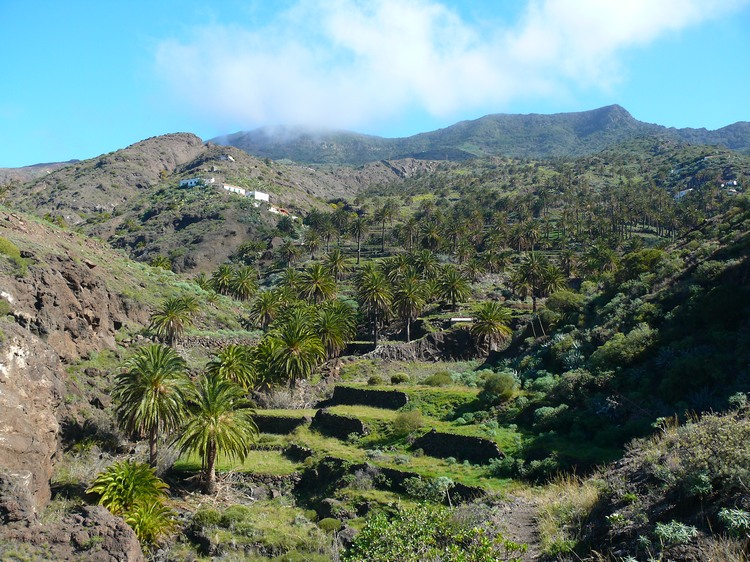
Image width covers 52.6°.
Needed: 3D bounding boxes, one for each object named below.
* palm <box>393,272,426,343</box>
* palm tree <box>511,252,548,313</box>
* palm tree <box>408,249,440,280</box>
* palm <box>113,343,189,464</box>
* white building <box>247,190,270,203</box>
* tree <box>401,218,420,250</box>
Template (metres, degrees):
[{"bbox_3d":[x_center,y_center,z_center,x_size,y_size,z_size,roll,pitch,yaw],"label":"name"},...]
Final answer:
[{"bbox_3d":[6.460,5.150,142.000,6.370,12.740,6.370,0,3,0],"label":"palm"},{"bbox_3d":[32.200,0.310,155.000,6.540,12.270,6.540,0,3,0],"label":"palm tree"},{"bbox_3d":[10.090,-2.770,150.000,6.130,7.320,5.950,0,0,0],"label":"palm tree"},{"bbox_3d":[-20.540,11.500,70.000,7.390,11.270,7.390,0,3,0],"label":"palm"},{"bbox_3d":[-53.020,-38.450,345.000,9.500,4.400,6.500,0,0,-37],"label":"white building"},{"bbox_3d":[11.140,-14.760,238.000,5.650,10.360,5.650,0,3,0],"label":"tree"}]

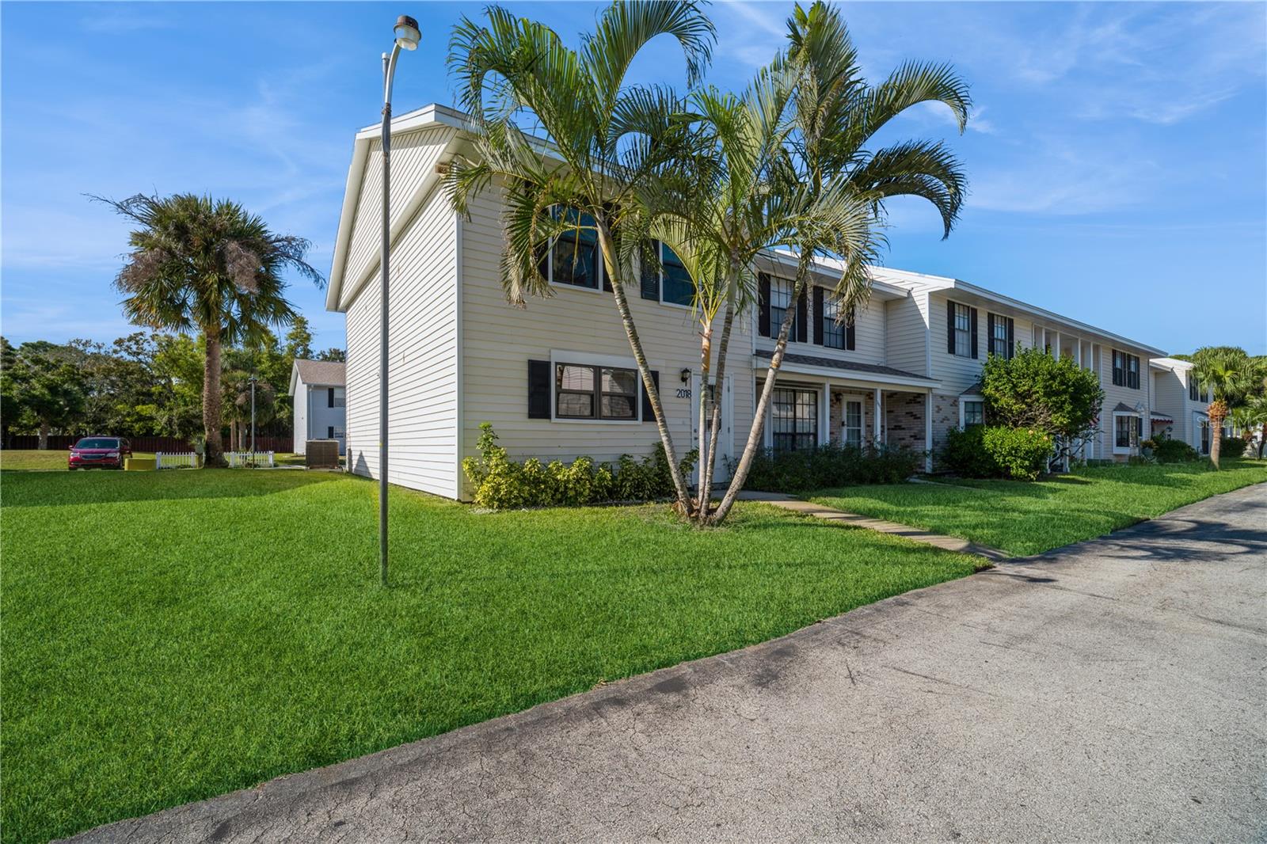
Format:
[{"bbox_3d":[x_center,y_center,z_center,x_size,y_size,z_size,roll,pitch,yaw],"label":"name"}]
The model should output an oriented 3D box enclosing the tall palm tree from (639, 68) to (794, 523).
[{"bbox_3d":[1.153,-1.802,7.450,2.200,6.200,2.100,0,-2,0],"label":"tall palm tree"}]

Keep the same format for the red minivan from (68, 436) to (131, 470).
[{"bbox_3d":[-29.652,1.730,29.300,1.880,1.700,4.750,1,-2,-38],"label":"red minivan"}]

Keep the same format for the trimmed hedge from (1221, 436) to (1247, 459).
[{"bbox_3d":[35.981,1.537,31.411,2.600,1.200,1.300,1,-2,-34],"label":"trimmed hedge"}]

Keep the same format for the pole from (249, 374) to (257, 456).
[{"bbox_3d":[-18.368,-0.004,25.576,0.450,4.600,0.400,-1,-2,37],"label":"pole"}]

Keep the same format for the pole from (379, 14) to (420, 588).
[{"bbox_3d":[-1.993,-1.013,4.510,0.450,4.830,0.220,-1,-2,30],"label":"pole"}]

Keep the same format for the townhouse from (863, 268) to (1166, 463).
[{"bbox_3d":[14.511,-2.067,24.074,21.000,7.480,9.800,1,-2,-34],"label":"townhouse"}]

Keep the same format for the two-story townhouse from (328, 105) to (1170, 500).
[{"bbox_3d":[8.602,-2.267,21.044,34.300,7.680,11.300,1,-2,-34],"label":"two-story townhouse"}]

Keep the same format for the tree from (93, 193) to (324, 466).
[{"bbox_3d":[-15.787,-3.348,19.867,5.800,10.100,5.800,1,-2,-34],"label":"tree"}]

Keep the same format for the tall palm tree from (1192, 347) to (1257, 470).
[{"bbox_3d":[24.943,-0.600,22.387,2.300,5.350,2.300,1,-2,-34],"label":"tall palm tree"}]

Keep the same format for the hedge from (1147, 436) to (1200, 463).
[{"bbox_3d":[27.575,1.308,26.899,3.600,1.250,1.400,1,-2,-34],"label":"hedge"}]

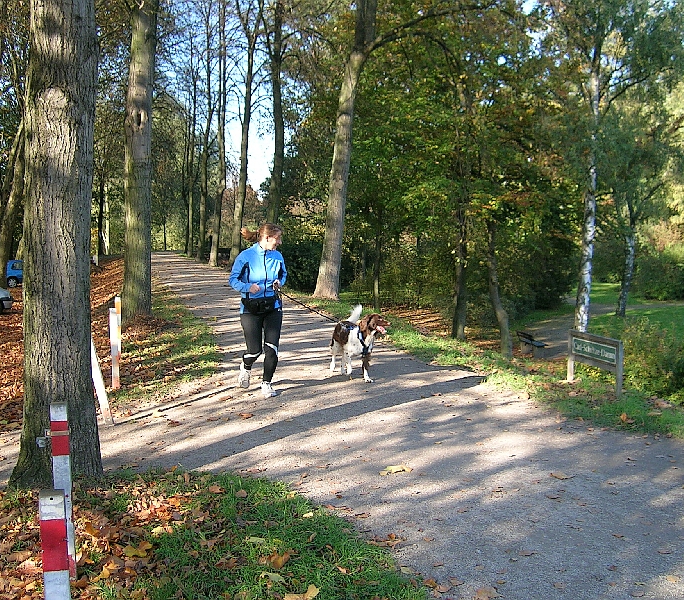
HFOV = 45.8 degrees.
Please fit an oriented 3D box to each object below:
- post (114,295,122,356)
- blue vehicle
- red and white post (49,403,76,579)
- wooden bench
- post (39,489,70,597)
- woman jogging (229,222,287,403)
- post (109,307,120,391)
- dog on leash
[{"bbox_3d":[-2.663,0.347,9.616,0.075,0.800,0.065,-2,5,-18],"label":"post"},{"bbox_3d":[-16.988,-1.584,46.300,3.700,1.650,1.650,0,5,-5],"label":"blue vehicle"},{"bbox_3d":[-1.248,0.865,3.636,0.074,0.810,0.070,-3,5,-17],"label":"red and white post"},{"bbox_3d":[6.429,1.491,27.266,0.600,0.800,1.750,-1,5,-7],"label":"wooden bench"},{"bbox_3d":[-0.870,0.985,2.484,0.074,0.800,0.070,-3,5,-17],"label":"post"},{"bbox_3d":[-0.810,0.078,7.807,0.520,1.660,0.520,-2,5,-18],"label":"woman jogging"},{"bbox_3d":[-2.255,0.487,8.056,0.075,0.800,0.070,-2,5,-18],"label":"post"},{"bbox_3d":[0.167,0.461,8.688,0.330,0.730,0.840,-4,6,-37],"label":"dog on leash"}]

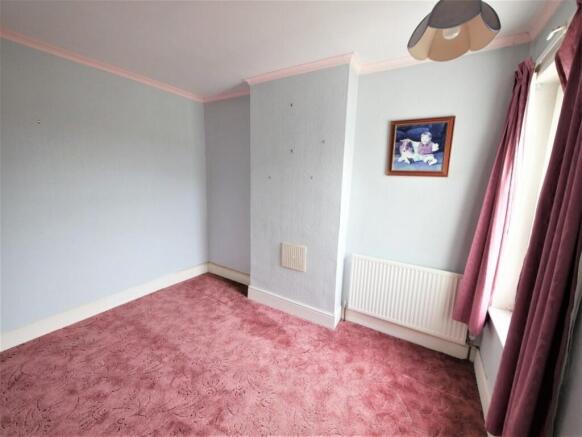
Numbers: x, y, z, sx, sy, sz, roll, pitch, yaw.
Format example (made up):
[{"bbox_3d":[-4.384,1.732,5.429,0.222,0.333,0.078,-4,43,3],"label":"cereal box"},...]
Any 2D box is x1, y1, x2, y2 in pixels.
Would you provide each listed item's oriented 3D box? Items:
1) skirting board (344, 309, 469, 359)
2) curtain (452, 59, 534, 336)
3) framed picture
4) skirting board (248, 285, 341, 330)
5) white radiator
[{"bbox_3d":[1.052,1.091,2.291,1.123,0.147,0.020,8,11,31],"label":"skirting board"},{"bbox_3d":[1.390,-0.098,1.630,0.210,1.810,0.270,8,11,31],"label":"curtain"},{"bbox_3d":[1.087,-0.601,2.016,0.476,0.470,0.026,8,11,31],"label":"framed picture"},{"bbox_3d":[-0.042,0.994,2.681,1.160,0.158,0.020,8,11,31],"label":"skirting board"},{"bbox_3d":[1.049,0.691,2.184,0.996,0.579,0.095,8,11,31],"label":"white radiator"}]

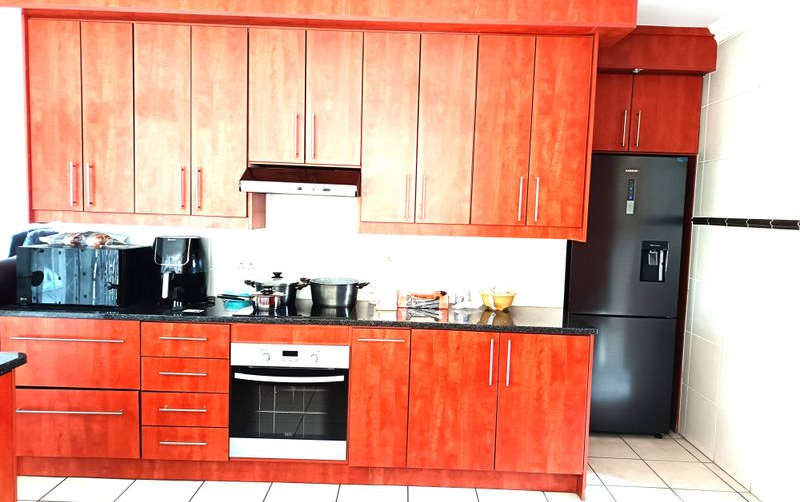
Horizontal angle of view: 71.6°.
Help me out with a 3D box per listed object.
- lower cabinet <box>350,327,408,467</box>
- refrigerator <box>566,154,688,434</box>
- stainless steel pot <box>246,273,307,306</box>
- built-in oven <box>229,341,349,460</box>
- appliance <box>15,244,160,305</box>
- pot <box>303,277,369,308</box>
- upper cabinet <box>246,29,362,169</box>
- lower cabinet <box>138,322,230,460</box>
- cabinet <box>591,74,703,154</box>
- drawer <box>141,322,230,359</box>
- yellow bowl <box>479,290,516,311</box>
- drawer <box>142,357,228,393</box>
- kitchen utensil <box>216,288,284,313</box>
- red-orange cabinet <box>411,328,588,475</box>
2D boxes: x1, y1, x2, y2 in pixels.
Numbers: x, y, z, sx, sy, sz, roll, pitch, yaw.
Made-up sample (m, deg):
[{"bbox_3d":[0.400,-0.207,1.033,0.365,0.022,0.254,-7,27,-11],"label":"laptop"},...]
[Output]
[{"bbox_3d":[-0.101,0.727,3.066,0.299,0.706,0.590,2,4,0],"label":"lower cabinet"},{"bbox_3d":[1.463,0.284,3.936,0.707,1.840,0.700,2,4,0],"label":"refrigerator"},{"bbox_3d":[-0.715,0.214,3.196,0.374,0.178,0.230,2,4,10],"label":"stainless steel pot"},{"bbox_3d":[-0.554,0.747,3.057,0.595,0.587,0.570,2,4,0],"label":"built-in oven"},{"bbox_3d":[-1.710,0.128,3.075,0.538,0.305,0.407,2,4,1],"label":"appliance"},{"bbox_3d":[-0.361,0.246,3.161,0.375,0.140,0.270,2,4,0],"label":"pot"},{"bbox_3d":[-0.496,-0.813,3.064,0.590,0.699,0.336,2,4,0],"label":"upper cabinet"},{"bbox_3d":[-1.079,0.696,3.074,0.450,0.706,0.590,2,4,0],"label":"lower cabinet"},{"bbox_3d":[1.498,-0.911,3.842,0.899,0.492,0.550,2,4,0],"label":"cabinet"},{"bbox_3d":[-1.072,0.437,3.020,0.450,0.181,0.525,2,4,0],"label":"drawer"},{"bbox_3d":[0.556,0.294,3.141,0.205,0.104,0.205,2,4,0],"label":"yellow bowl"},{"bbox_3d":[-1.080,0.608,3.023,0.439,0.177,0.500,2,4,0],"label":"drawer"},{"bbox_3d":[-0.794,0.254,2.974,0.348,0.120,0.170,2,4,0],"label":"kitchen utensil"},{"bbox_3d":[0.503,0.746,3.062,0.909,0.706,0.590,2,4,0],"label":"red-orange cabinet"}]

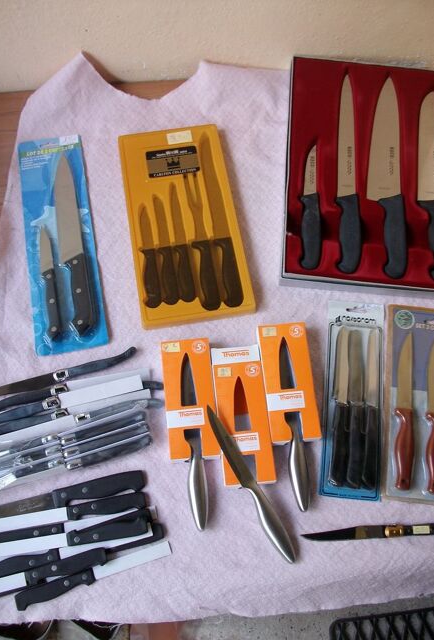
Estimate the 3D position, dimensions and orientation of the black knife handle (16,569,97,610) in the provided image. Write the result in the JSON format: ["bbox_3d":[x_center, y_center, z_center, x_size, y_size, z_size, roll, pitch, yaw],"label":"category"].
[{"bbox_3d":[-0.192,0.323,0.711,0.094,0.015,0.022,-19,71,-9],"label":"black knife handle"}]

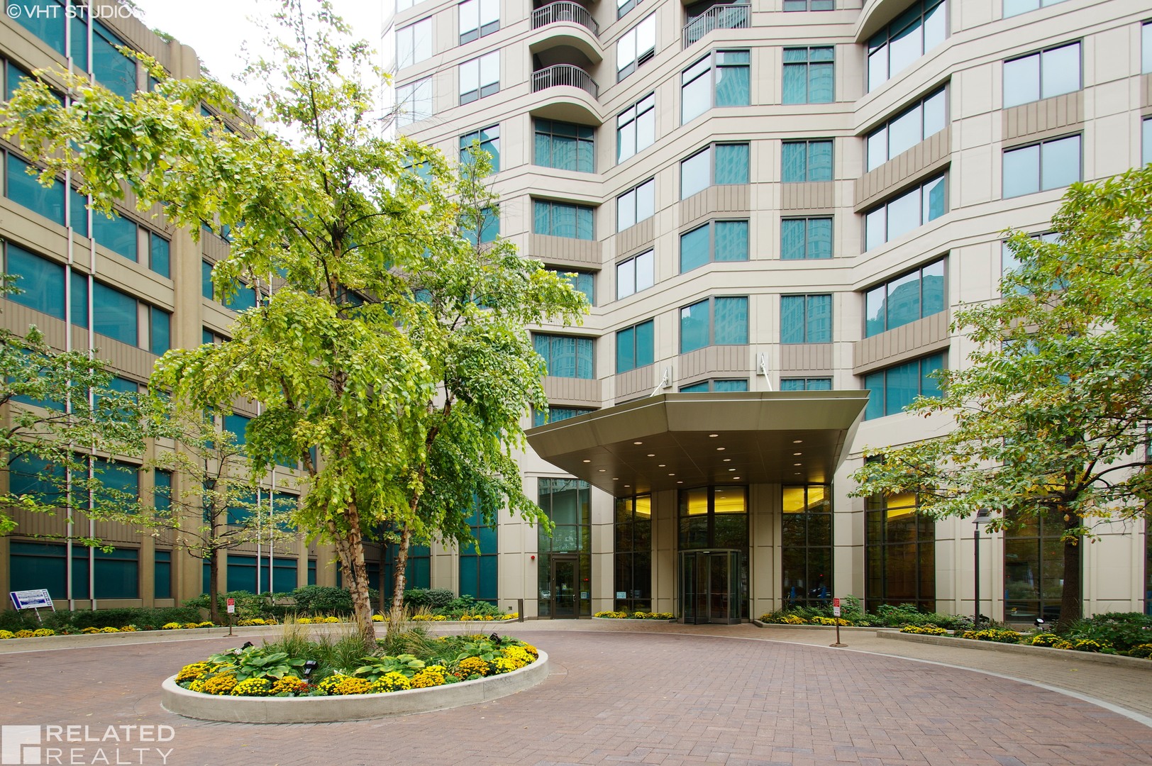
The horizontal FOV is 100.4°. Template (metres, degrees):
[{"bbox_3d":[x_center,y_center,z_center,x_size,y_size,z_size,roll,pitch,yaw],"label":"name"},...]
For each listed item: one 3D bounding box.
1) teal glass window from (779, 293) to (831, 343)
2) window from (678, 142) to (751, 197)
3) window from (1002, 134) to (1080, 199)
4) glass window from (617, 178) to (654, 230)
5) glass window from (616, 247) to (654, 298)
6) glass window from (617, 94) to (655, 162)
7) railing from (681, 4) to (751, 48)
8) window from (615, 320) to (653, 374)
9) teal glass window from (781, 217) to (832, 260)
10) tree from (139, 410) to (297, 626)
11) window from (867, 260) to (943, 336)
[{"bbox_3d":[8.185,-2.270,17.001,1.893,1.782,0.200,0,-2,2],"label":"teal glass window"},{"bbox_3d":[5.421,-8.349,18.702,2.583,1.615,0.548,-1,-4,19],"label":"window"},{"bbox_3d":[13.794,-6.434,14.171,1.893,1.629,0.200,-1,-2,19],"label":"window"},{"bbox_3d":[2.462,-7.281,19.773,1.770,1.462,0.150,0,0,36],"label":"glass window"},{"bbox_3d":[2.482,-4.567,20.212,1.814,1.605,0.200,-3,-5,36],"label":"glass window"},{"bbox_3d":[2.479,-10.440,19.761,1.768,2.017,0.150,0,0,36],"label":"glass window"},{"bbox_3d":[5.554,-14.292,19.096,2.603,0.945,0.512,-1,-4,19],"label":"railing"},{"bbox_3d":[2.321,-1.425,18.935,1.771,1.832,0.200,-2,-3,36],"label":"window"},{"bbox_3d":[8.215,-5.151,17.001,1.893,1.558,0.200,0,-2,2],"label":"teal glass window"},{"bbox_3d":[-9.488,3.532,12.725,4.174,5.752,3.970,1,-3,-27],"label":"tree"},{"bbox_3d":[10.893,-2.728,15.983,0.220,1.832,2.291,2,-3,-42],"label":"window"}]

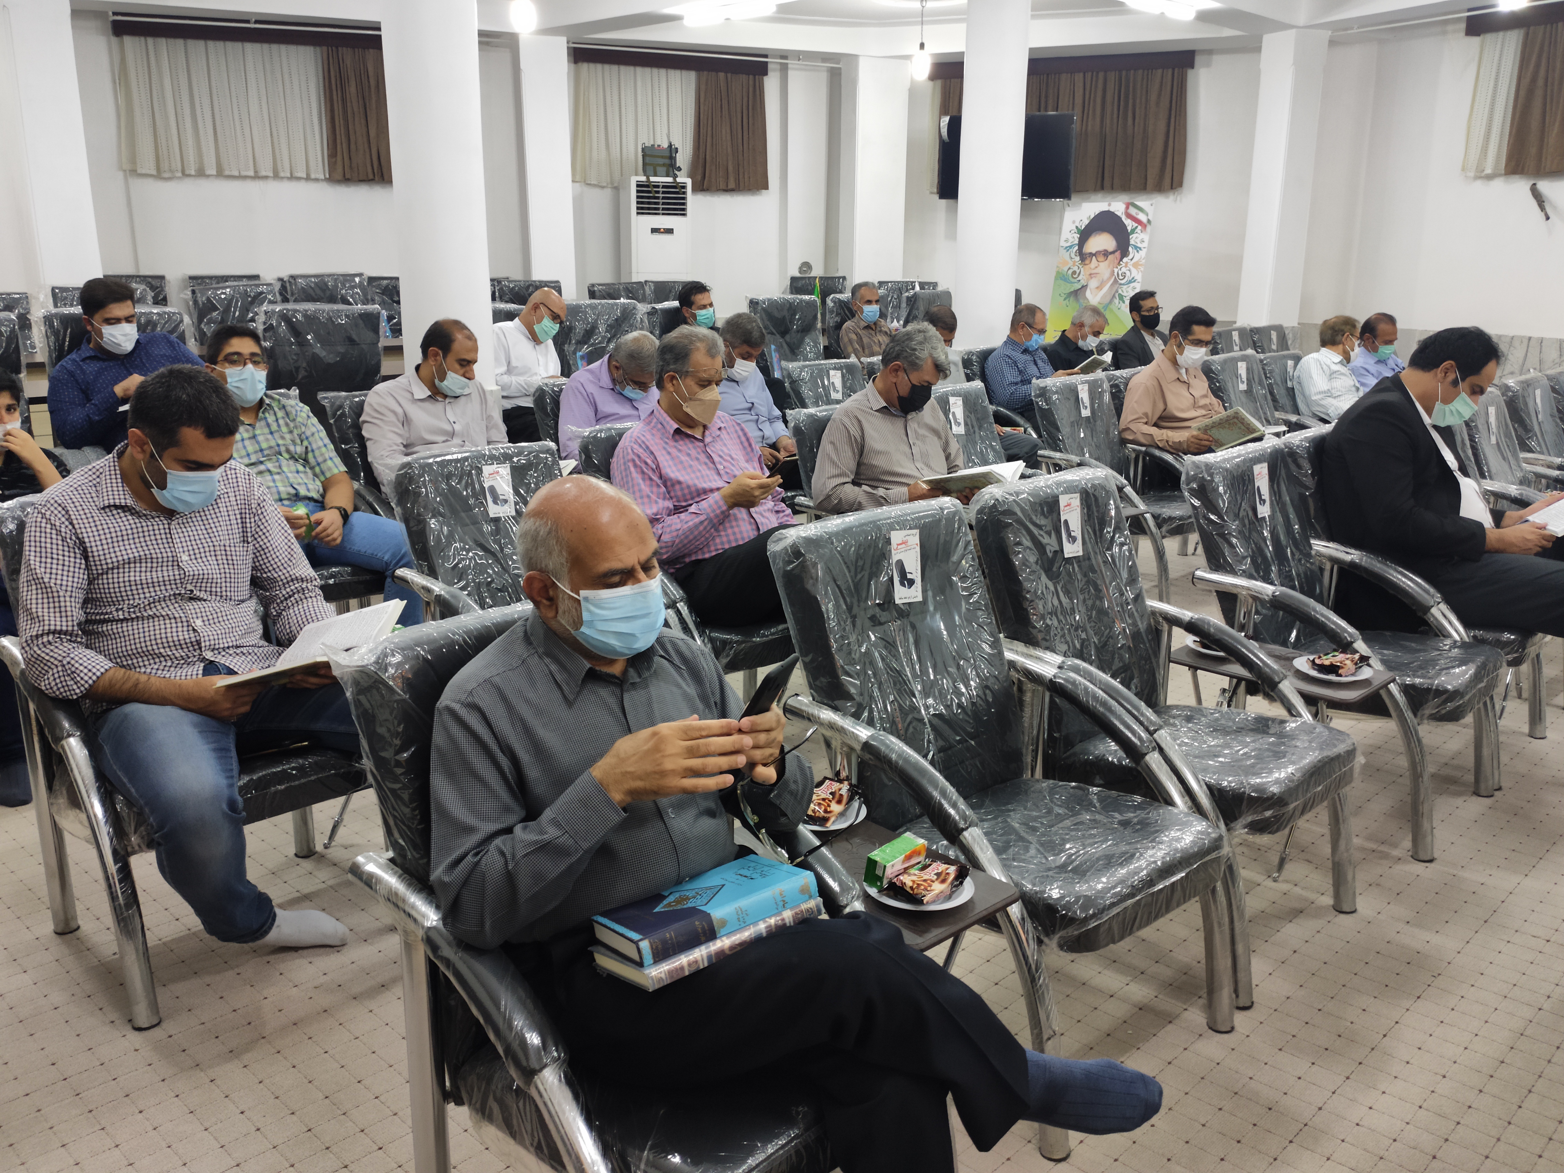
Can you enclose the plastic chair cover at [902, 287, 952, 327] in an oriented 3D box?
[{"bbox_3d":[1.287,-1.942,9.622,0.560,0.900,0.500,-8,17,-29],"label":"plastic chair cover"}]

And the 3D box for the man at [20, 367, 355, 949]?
[{"bbox_3d":[-1.251,0.169,2.583,0.576,1.297,0.712,-12,19,-41],"label":"man"}]

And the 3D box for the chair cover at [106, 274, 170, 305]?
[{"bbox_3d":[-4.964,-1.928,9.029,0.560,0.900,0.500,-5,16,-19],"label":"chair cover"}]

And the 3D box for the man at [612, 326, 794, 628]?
[{"bbox_3d":[-0.107,-0.127,3.634,0.557,1.323,0.762,-12,19,-41],"label":"man"}]

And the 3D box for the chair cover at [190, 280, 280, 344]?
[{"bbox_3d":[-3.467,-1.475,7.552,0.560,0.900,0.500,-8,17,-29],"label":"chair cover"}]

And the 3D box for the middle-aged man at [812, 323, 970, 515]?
[{"bbox_3d":[0.503,-0.270,4.190,0.550,1.310,0.731,-12,19,-41],"label":"middle-aged man"}]

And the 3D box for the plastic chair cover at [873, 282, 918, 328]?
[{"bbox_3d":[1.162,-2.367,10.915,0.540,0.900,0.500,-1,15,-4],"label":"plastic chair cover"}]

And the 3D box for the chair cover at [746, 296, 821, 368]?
[{"bbox_3d":[0.096,-1.396,8.155,0.600,1.200,0.640,-9,18,-30],"label":"chair cover"}]

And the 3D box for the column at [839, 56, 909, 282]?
[{"bbox_3d":[0.826,-2.950,10.386,0.472,3.191,0.459,-4,15,-18],"label":"column"}]

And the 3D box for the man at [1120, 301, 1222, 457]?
[{"bbox_3d":[2.135,-0.668,5.650,0.537,1.323,0.731,-12,19,-41],"label":"man"}]

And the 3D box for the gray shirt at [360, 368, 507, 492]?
[{"bbox_3d":[-1.372,-0.554,4.636,0.510,0.600,0.390,-13,20,-41],"label":"gray shirt"}]

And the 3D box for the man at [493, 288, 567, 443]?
[{"bbox_3d":[-1.253,-0.856,5.998,0.520,1.290,0.760,-13,20,-41],"label":"man"}]

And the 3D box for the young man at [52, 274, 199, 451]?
[{"bbox_3d":[-2.690,-0.590,4.889,0.550,1.340,0.750,-11,19,-35],"label":"young man"}]

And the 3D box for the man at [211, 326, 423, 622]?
[{"bbox_3d":[-1.745,-0.285,4.175,0.537,1.317,0.731,-10,18,-36],"label":"man"}]

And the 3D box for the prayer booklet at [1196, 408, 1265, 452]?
[{"bbox_3d":[2.134,-0.742,5.553,0.328,0.098,0.249,-12,-15,-41],"label":"prayer booklet"}]

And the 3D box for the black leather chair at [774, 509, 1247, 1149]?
[{"bbox_3d":[0.426,0.394,2.364,0.642,1.002,0.820,-12,19,-41],"label":"black leather chair"}]

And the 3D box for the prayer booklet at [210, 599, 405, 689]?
[{"bbox_3d":[-1.057,0.132,2.623,0.341,0.098,0.242,-12,-18,-41],"label":"prayer booklet"}]

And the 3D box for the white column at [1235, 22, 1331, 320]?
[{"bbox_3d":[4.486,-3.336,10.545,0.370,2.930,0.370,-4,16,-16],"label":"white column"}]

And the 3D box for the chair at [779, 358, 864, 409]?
[{"bbox_3d":[0.460,-0.645,6.123,0.642,1.002,0.820,-12,19,-41],"label":"chair"}]

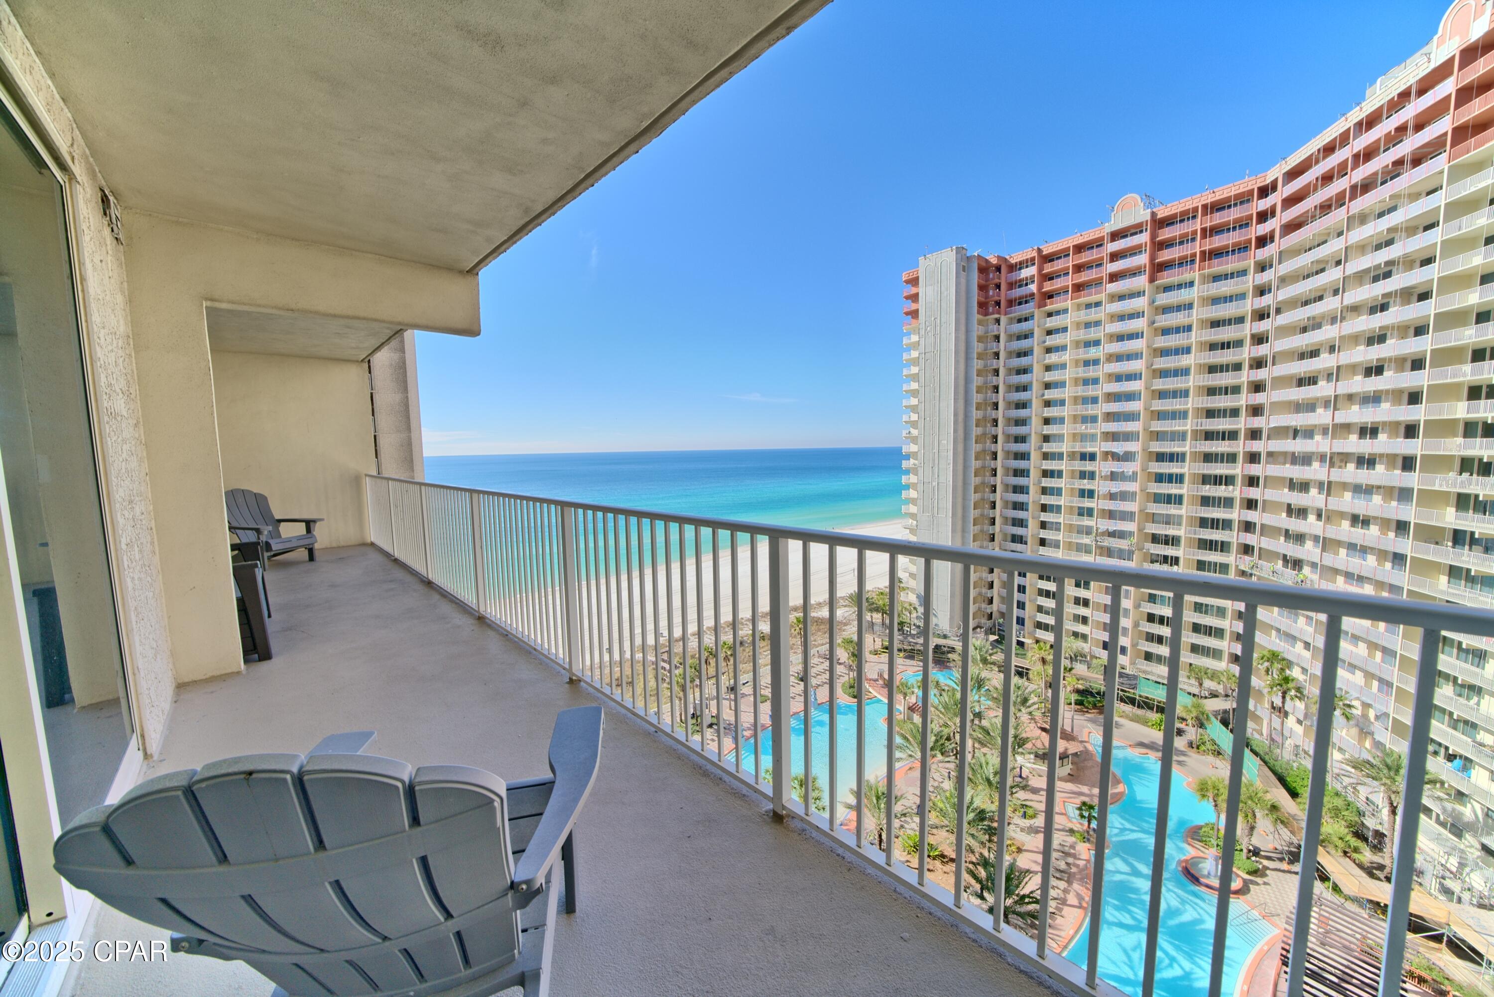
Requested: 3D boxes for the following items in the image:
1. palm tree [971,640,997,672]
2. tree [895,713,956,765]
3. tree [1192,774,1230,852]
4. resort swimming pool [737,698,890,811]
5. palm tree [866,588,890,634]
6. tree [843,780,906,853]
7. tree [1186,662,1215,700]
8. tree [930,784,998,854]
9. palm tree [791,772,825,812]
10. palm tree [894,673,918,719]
[{"bbox_3d":[34.310,24.499,72.484,4.500,7.000,4.500,2,6,26],"label":"palm tree"},{"bbox_3d":[18.412,26.650,51.711,5.600,7.500,5.600,1,6,20],"label":"tree"},{"bbox_3d":[40.769,27.435,43.077,2.700,6.800,2.700,-7,8,-45],"label":"tree"},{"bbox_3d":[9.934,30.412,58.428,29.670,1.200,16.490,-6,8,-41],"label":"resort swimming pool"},{"bbox_3d":[25.854,21.548,95.438,4.300,8.600,4.300,0,6,15],"label":"palm tree"},{"bbox_3d":[11.702,28.033,42.782,5.400,6.800,5.400,0,6,16],"label":"tree"},{"bbox_3d":[58.042,24.790,63.491,3.000,7.300,3.000,4,8,43],"label":"tree"},{"bbox_3d":[18.306,28.118,42.646,5.300,6.400,5.300,1,6,24],"label":"tree"},{"bbox_3d":[5.155,27.958,43.799,3.200,7.000,3.200,0,6,6],"label":"palm tree"},{"bbox_3d":[20.458,25.942,64.333,3.100,6.300,3.100,1,6,18],"label":"palm tree"}]

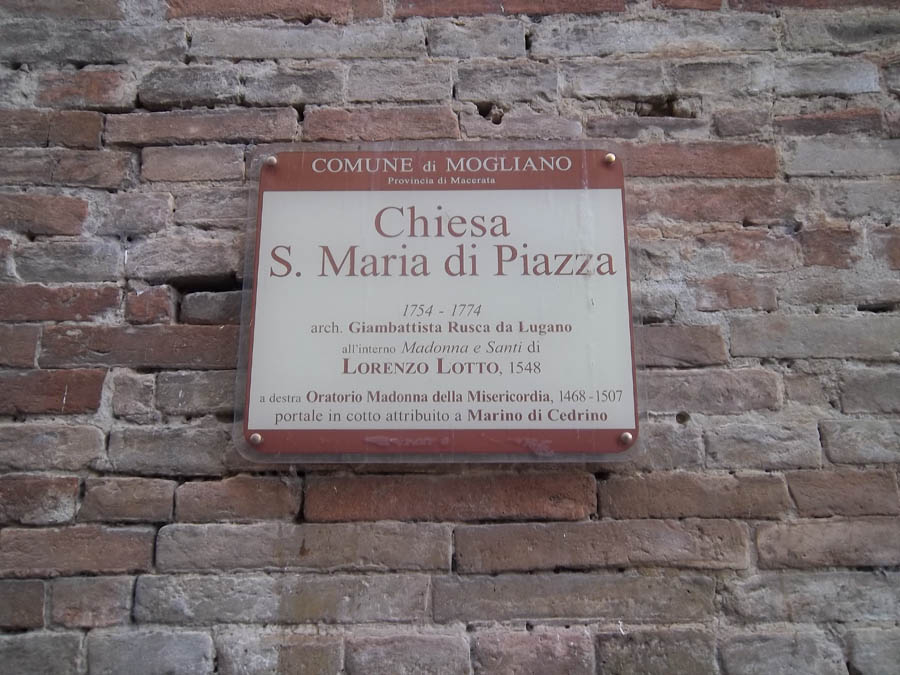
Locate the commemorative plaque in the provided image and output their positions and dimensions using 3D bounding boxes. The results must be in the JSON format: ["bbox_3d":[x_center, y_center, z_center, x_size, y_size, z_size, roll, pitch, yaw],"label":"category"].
[{"bbox_3d":[-0.011,-0.047,0.808,0.430,0.361,0.020,0,-13,1],"label":"commemorative plaque"}]

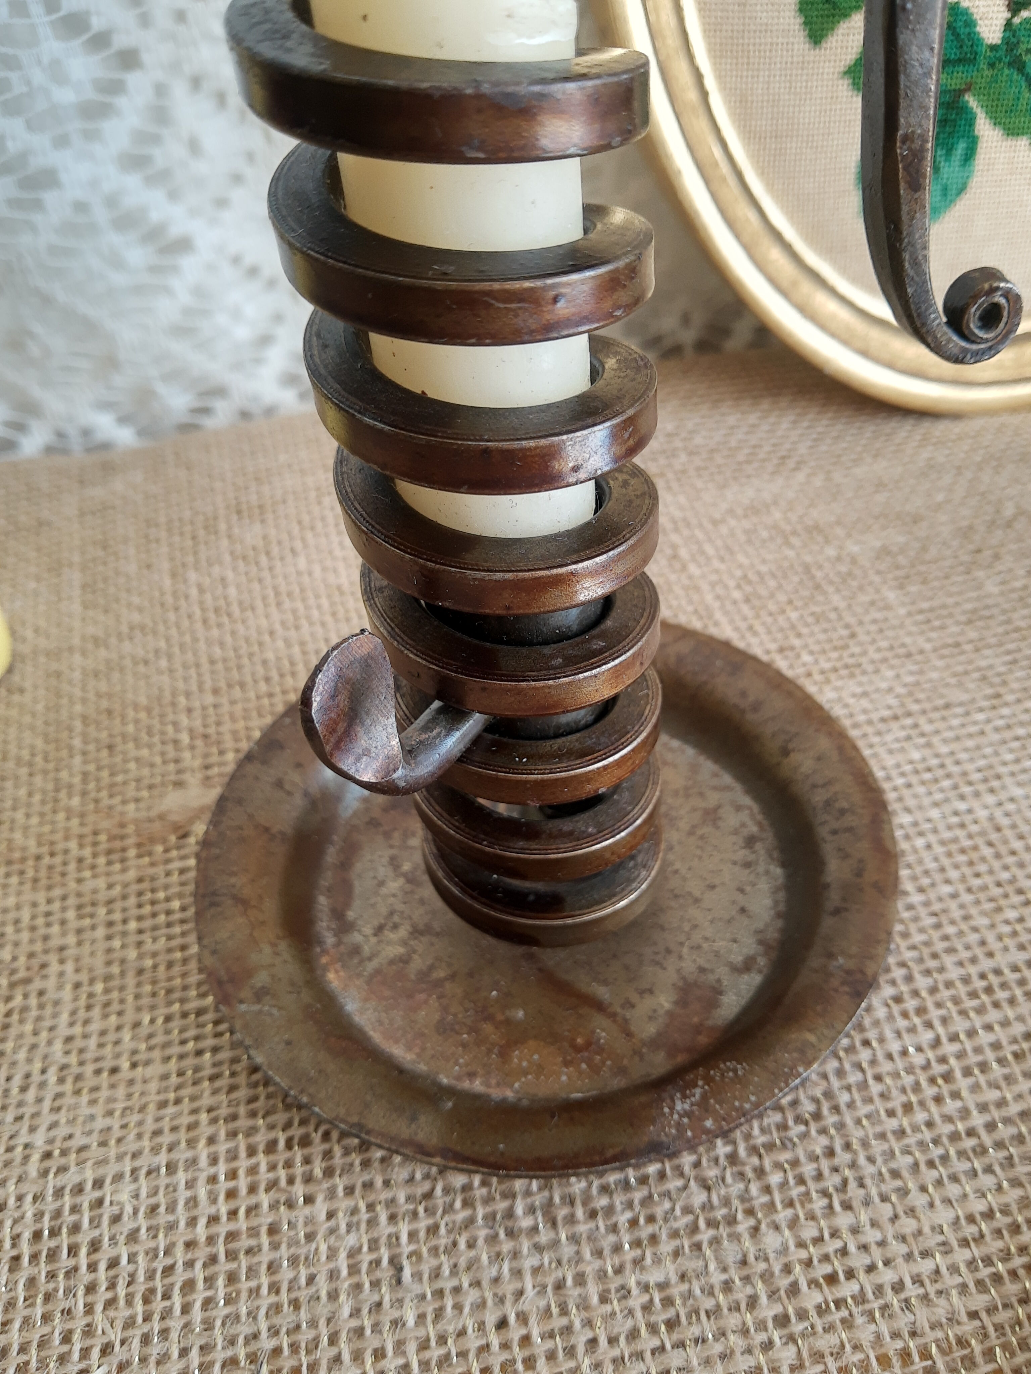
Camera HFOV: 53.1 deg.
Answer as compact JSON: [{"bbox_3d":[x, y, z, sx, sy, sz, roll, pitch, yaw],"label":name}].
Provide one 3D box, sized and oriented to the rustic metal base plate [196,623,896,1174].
[{"bbox_3d":[0.004,0.025,0.161,0.104,0.011,0.104,-4,43,4],"label":"rustic metal base plate"}]

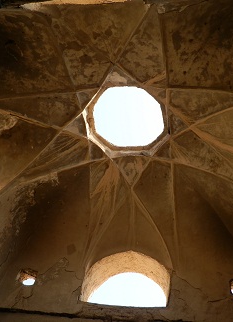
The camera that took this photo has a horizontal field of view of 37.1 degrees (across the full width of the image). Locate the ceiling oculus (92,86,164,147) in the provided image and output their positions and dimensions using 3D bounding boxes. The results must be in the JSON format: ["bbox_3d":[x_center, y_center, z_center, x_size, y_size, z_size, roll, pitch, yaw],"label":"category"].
[{"bbox_3d":[0.214,-0.697,5.785,1.085,0.186,1.085,-3,-69,11],"label":"ceiling oculus"}]

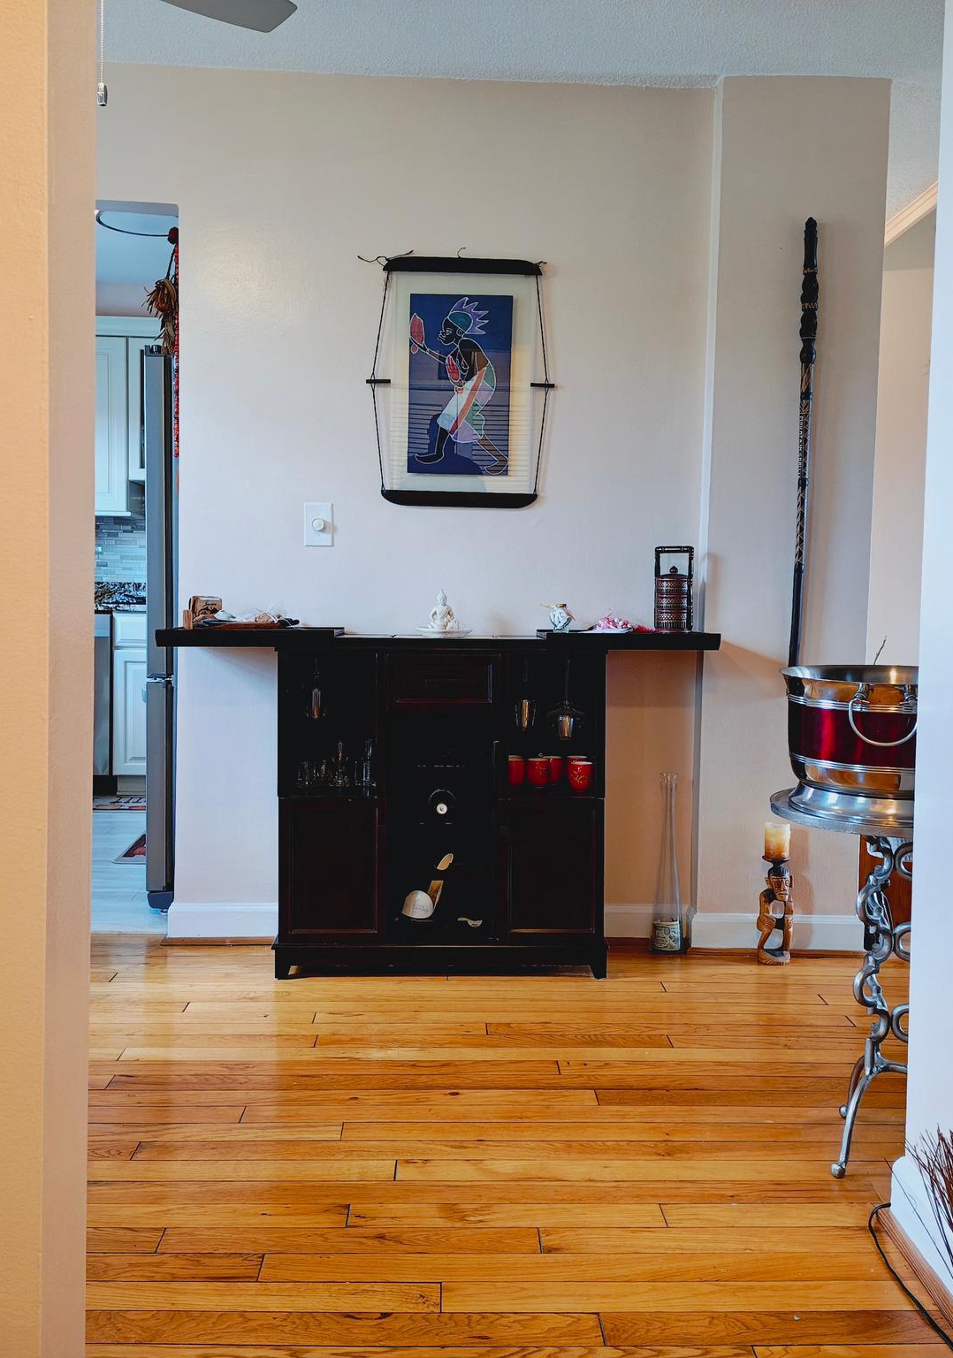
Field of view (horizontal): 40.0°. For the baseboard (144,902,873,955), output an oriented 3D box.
[{"bbox_3d":[0.103,0.704,3.695,1.970,0.122,0.100,1,3,-2],"label":"baseboard"}]

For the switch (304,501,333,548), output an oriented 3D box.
[{"bbox_3d":[-0.439,-0.429,3.653,0.080,0.124,0.025,1,3,-2],"label":"switch"}]

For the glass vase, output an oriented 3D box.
[{"bbox_3d":[0.543,0.515,3.690,0.095,0.505,0.095,1,3,-2],"label":"glass vase"}]

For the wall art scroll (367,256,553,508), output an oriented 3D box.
[{"bbox_3d":[-0.043,-0.826,3.645,0.510,0.685,0.025,1,3,-2],"label":"wall art scroll"}]

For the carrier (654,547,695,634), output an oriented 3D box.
[{"bbox_3d":[0.532,-0.240,3.526,0.108,0.232,0.097,1,3,-2],"label":"carrier"}]

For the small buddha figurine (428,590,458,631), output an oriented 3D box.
[{"bbox_3d":[-0.086,-0.182,3.468,0.083,0.116,0.058,1,3,-2],"label":"small buddha figurine"}]

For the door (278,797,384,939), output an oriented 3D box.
[{"bbox_3d":[-0.374,0.493,3.387,0.270,0.365,0.022,1,3,-2],"label":"door"}]

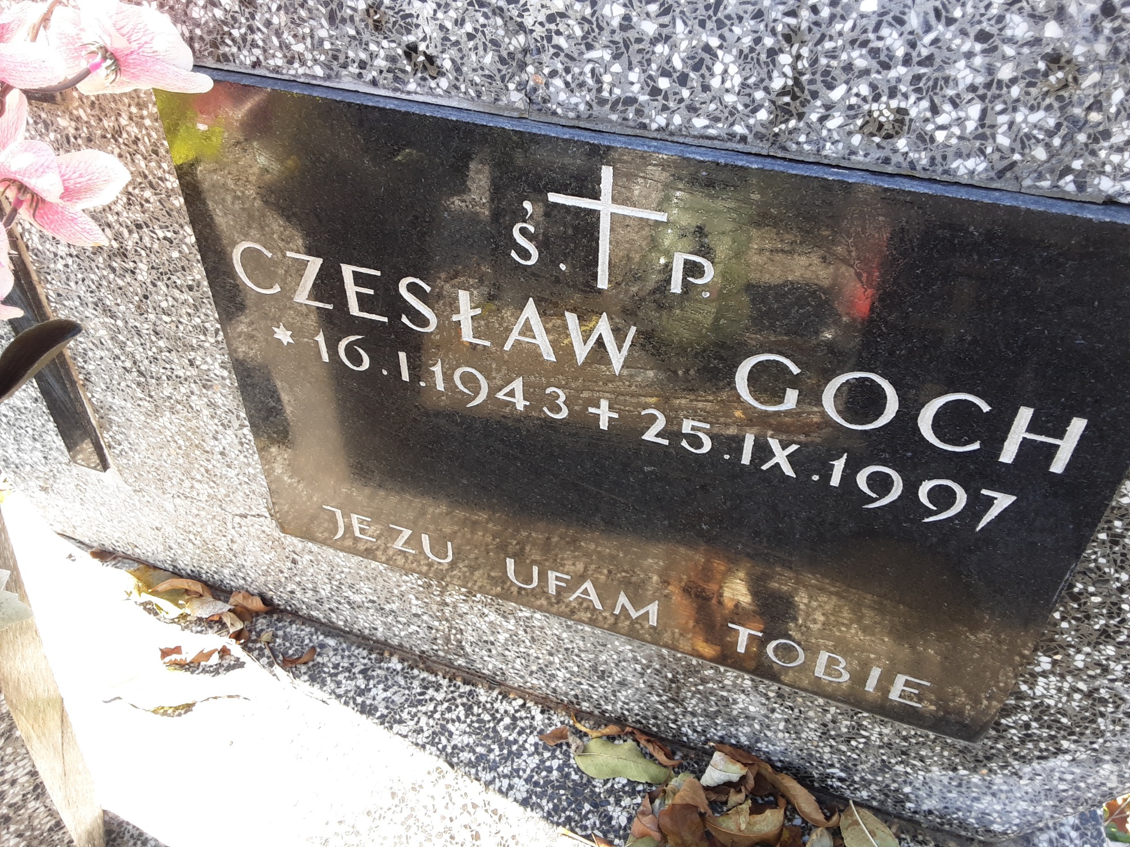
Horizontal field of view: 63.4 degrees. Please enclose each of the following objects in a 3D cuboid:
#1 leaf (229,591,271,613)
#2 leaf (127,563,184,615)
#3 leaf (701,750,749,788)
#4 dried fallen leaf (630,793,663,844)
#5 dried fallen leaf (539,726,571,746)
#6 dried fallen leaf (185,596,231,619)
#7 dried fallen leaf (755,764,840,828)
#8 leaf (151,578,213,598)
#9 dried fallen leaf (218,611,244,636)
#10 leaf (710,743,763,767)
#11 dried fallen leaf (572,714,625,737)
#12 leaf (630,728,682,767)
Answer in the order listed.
[{"bbox_3d":[-0.352,0.200,1.024,0.047,0.018,0.018,12,41,13],"label":"leaf"},{"bbox_3d":[-0.408,0.163,0.914,0.076,0.014,0.032,24,48,24],"label":"leaf"},{"bbox_3d":[0.132,0.285,0.749,0.032,0.016,0.024,16,45,18],"label":"leaf"},{"bbox_3d":[0.067,0.316,0.733,0.024,0.019,0.035,2,43,3],"label":"dried fallen leaf"},{"bbox_3d":[-0.010,0.308,0.902,0.033,0.011,0.017,-8,41,-10],"label":"dried fallen leaf"},{"bbox_3d":[-0.397,0.205,1.017,0.051,0.013,0.021,8,41,10],"label":"dried fallen leaf"},{"bbox_3d":[0.190,0.304,0.747,0.073,0.022,0.020,29,50,28],"label":"dried fallen leaf"},{"bbox_3d":[-0.434,0.186,1.036,0.071,0.017,0.018,5,40,5],"label":"leaf"},{"bbox_3d":[-0.319,0.192,0.877,0.018,0.013,0.026,-26,48,-25],"label":"dried fallen leaf"},{"bbox_3d":[0.140,0.278,0.759,0.045,0.015,0.012,18,45,19],"label":"leaf"},{"bbox_3d":[0.033,0.301,0.910,0.055,0.013,0.015,11,41,13],"label":"dried fallen leaf"},{"bbox_3d":[0.088,0.316,0.890,0.060,0.015,0.017,24,45,26],"label":"leaf"}]

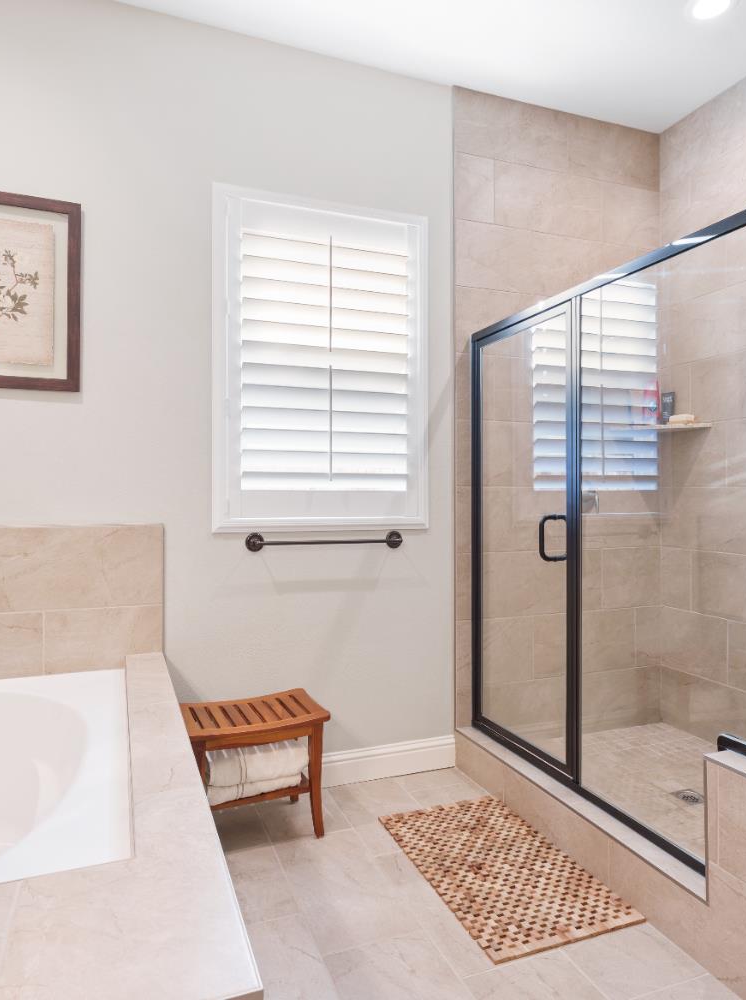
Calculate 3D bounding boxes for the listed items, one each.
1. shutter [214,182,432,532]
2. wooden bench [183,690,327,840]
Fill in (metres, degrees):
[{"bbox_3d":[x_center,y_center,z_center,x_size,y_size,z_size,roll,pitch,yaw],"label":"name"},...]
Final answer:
[{"bbox_3d":[-0.196,-0.559,2.786,0.929,1.373,0.060,0,0,-21],"label":"shutter"},{"bbox_3d":[-0.448,0.984,2.444,0.525,0.450,0.325,0,0,-21],"label":"wooden bench"}]

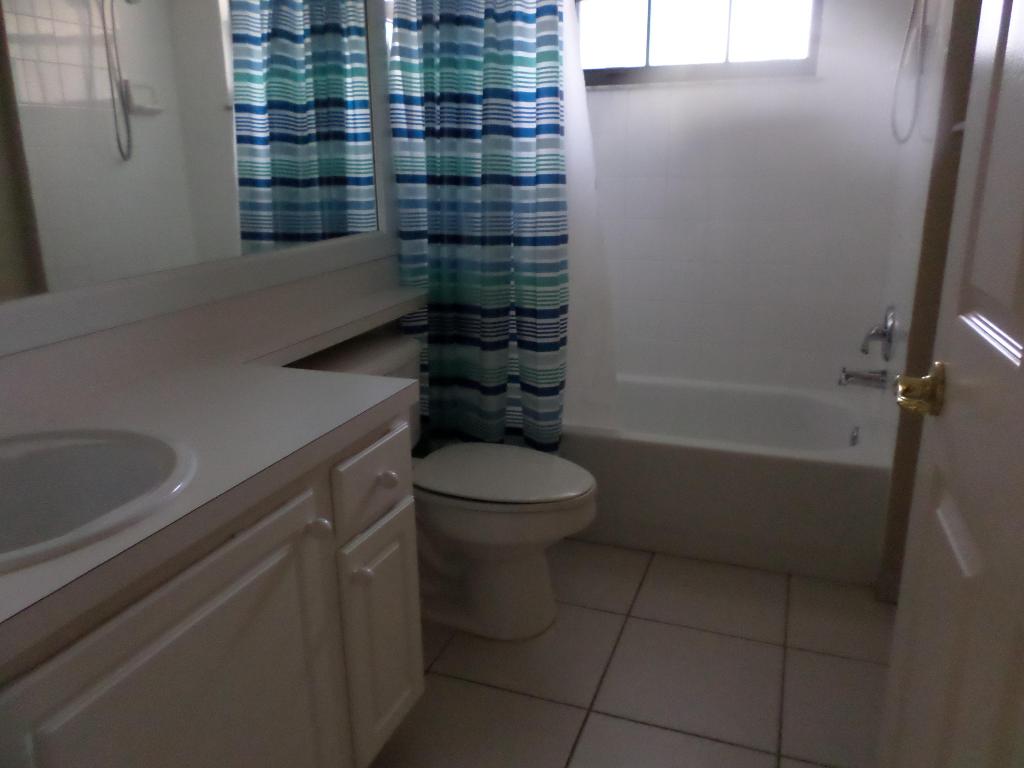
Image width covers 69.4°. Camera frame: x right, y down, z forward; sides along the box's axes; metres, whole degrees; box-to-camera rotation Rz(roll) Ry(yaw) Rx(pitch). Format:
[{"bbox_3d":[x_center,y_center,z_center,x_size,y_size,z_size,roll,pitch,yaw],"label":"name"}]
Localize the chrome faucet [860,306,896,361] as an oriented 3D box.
[{"bbox_3d":[1.132,-0.154,2.297,0.080,0.160,0.150,5,18,21],"label":"chrome faucet"}]

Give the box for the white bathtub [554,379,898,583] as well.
[{"bbox_3d":[0.471,0.252,2.692,1.520,0.376,0.730,5,18,21],"label":"white bathtub"}]

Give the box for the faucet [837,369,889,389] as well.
[{"bbox_3d":[1.104,-0.017,2.334,0.134,0.060,0.055,5,18,21],"label":"faucet"}]

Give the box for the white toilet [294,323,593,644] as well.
[{"bbox_3d":[-0.150,0.279,2.040,0.760,0.720,0.450,5,18,21],"label":"white toilet"}]

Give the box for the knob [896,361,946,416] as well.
[{"bbox_3d":[0.499,0.004,0.914,0.055,0.064,0.064,4,17,18],"label":"knob"}]

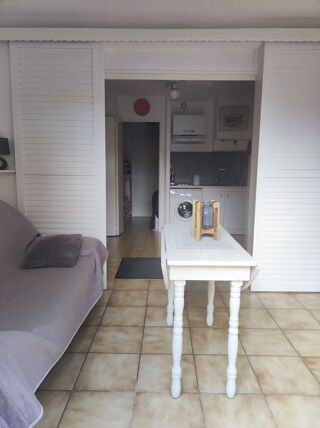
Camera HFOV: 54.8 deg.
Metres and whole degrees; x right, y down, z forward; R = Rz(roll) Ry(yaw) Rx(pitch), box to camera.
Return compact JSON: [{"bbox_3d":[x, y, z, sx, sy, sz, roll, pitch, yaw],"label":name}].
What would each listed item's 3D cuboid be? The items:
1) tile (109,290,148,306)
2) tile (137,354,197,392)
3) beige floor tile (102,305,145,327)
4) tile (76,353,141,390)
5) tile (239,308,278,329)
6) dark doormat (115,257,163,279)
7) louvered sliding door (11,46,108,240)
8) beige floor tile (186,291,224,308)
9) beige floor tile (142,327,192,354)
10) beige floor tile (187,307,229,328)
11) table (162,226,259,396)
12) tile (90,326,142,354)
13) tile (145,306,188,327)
[{"bbox_3d":[-0.281,0.769,2.811,0.333,0.010,0.333,1,9,1],"label":"tile"},{"bbox_3d":[0.042,0.917,1.788,0.330,0.010,0.330,1,9,1],"label":"tile"},{"bbox_3d":[-0.283,0.813,2.455,0.330,0.010,0.330,1,9,1],"label":"beige floor tile"},{"bbox_3d":[-0.295,0.920,1.808,0.333,0.010,0.333,1,9,1],"label":"tile"},{"bbox_3d":[0.728,0.832,2.465,0.333,0.010,0.333,1,9,1],"label":"tile"},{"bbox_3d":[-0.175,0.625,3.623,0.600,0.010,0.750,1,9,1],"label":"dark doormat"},{"bbox_3d":[-0.905,-0.379,2.830,0.790,2.200,0.040,1,9,1],"label":"louvered sliding door"},{"bbox_3d":[0.395,0.778,2.803,0.333,0.010,0.333,1,9,1],"label":"beige floor tile"},{"bbox_3d":[0.047,0.867,2.120,0.330,0.010,0.330,1,9,1],"label":"beige floor tile"},{"bbox_3d":[0.387,0.820,2.446,0.330,0.010,0.330,1,9,1],"label":"beige floor tile"},{"bbox_3d":[0.249,0.523,1.946,0.480,0.747,0.926,1,9,1],"label":"table"},{"bbox_3d":[-0.290,0.870,2.143,0.333,0.010,0.333,1,9,1],"label":"tile"},{"bbox_3d":[0.052,0.816,2.451,0.330,0.010,0.330,1,9,1],"label":"tile"}]

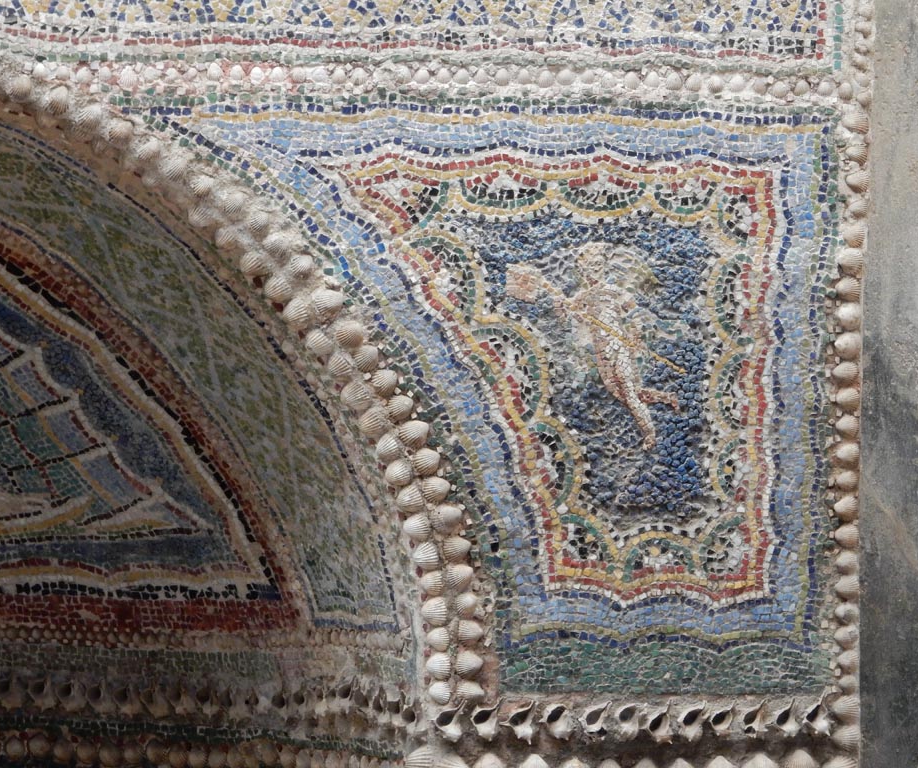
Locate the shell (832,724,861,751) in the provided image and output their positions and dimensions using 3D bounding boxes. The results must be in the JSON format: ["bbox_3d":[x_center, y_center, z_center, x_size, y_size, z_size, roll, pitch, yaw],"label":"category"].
[{"bbox_3d":[0.469,0.428,8.200,0.036,0.032,0.013,1,-1,2],"label":"shell"}]

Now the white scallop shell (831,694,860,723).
[{"bbox_3d":[0.438,0.368,7.650,0.031,0.033,0.013,1,0,8],"label":"white scallop shell"}]

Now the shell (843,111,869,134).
[{"bbox_3d":[0.449,-0.295,7.650,0.030,0.026,0.013,1,0,8],"label":"shell"}]

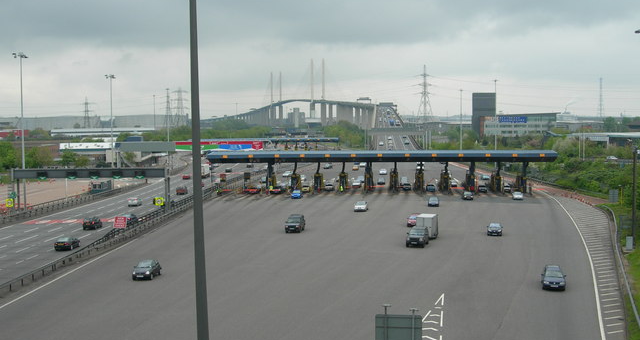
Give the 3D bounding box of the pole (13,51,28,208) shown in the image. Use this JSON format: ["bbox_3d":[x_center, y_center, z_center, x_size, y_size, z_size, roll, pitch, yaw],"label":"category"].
[{"bbox_3d":[-45.970,-5.615,117.275,2.300,24.800,2.000,-1,4,0],"label":"pole"}]

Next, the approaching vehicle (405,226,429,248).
[{"bbox_3d":[10.960,7.467,84.607,1.896,1.796,4.497,0,4,14],"label":"approaching vehicle"}]

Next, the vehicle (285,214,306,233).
[{"bbox_3d":[-3.113,6.817,96.473,1.869,1.913,4.499,0,4,5],"label":"vehicle"}]

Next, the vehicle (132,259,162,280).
[{"bbox_3d":[-15.866,9.112,69.749,1.680,1.450,3.900,0,4,3],"label":"vehicle"}]

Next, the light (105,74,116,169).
[{"bbox_3d":[-42.077,-7.391,153.287,2.200,23.600,2.000,-1,4,0],"label":"light"}]

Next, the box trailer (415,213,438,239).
[{"bbox_3d":[12.675,6.666,89.540,1.967,2.597,3.094,1,4,19],"label":"box trailer"}]

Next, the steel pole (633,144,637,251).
[{"bbox_3d":[31.355,2.739,75.500,0.360,10.200,0.360,-1,4,0],"label":"steel pole"}]

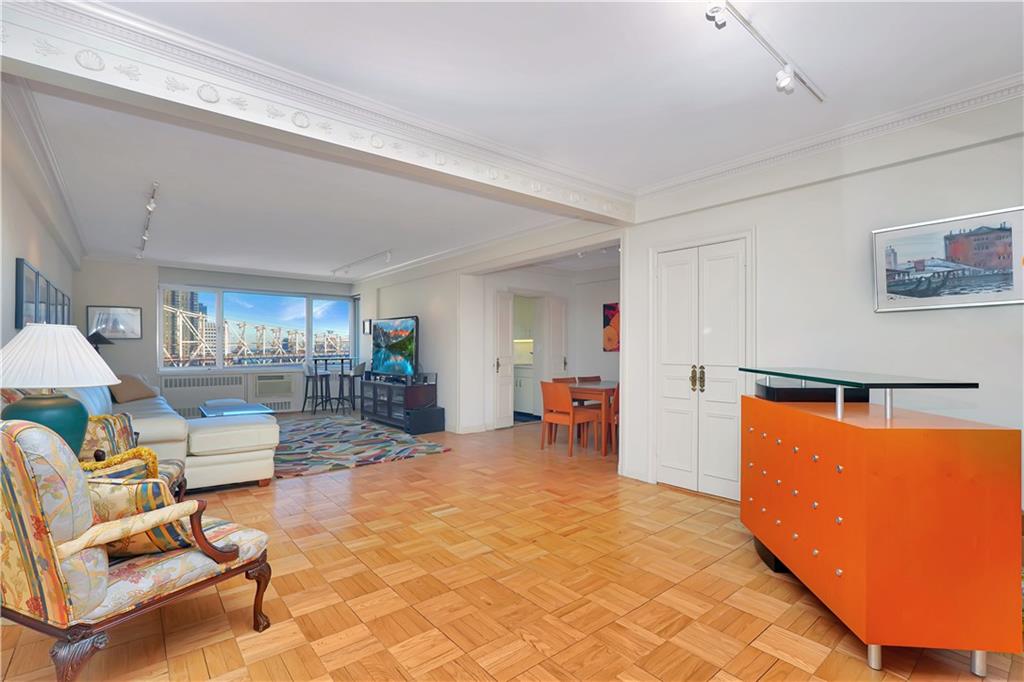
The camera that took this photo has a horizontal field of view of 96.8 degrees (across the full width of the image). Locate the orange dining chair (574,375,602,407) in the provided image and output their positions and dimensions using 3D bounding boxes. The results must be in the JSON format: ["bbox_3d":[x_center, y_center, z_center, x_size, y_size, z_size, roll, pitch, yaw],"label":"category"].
[{"bbox_3d":[1.202,0.890,6.103,0.450,0.800,0.480,0,0,-40],"label":"orange dining chair"}]

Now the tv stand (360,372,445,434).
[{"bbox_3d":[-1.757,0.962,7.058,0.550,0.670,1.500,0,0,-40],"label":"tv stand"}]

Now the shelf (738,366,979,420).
[{"bbox_3d":[1.546,0.248,2.232,0.390,0.170,1.145,0,0,5],"label":"shelf"}]

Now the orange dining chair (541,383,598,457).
[{"bbox_3d":[0.673,0.878,5.357,0.500,0.815,0.460,0,0,-40],"label":"orange dining chair"}]

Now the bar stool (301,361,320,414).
[{"bbox_3d":[-3.520,0.839,8.250,0.460,0.930,0.420,0,0,-40],"label":"bar stool"}]

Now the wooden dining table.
[{"bbox_3d":[1.227,0.913,5.757,1.300,0.750,0.920,0,0,-40],"label":"wooden dining table"}]

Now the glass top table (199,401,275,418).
[{"bbox_3d":[-3.481,1.073,5.752,0.670,0.430,0.980,0,0,-40],"label":"glass top table"}]

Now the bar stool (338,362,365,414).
[{"bbox_3d":[-2.970,0.846,8.430,0.460,0.920,0.420,0,0,-40],"label":"bar stool"}]

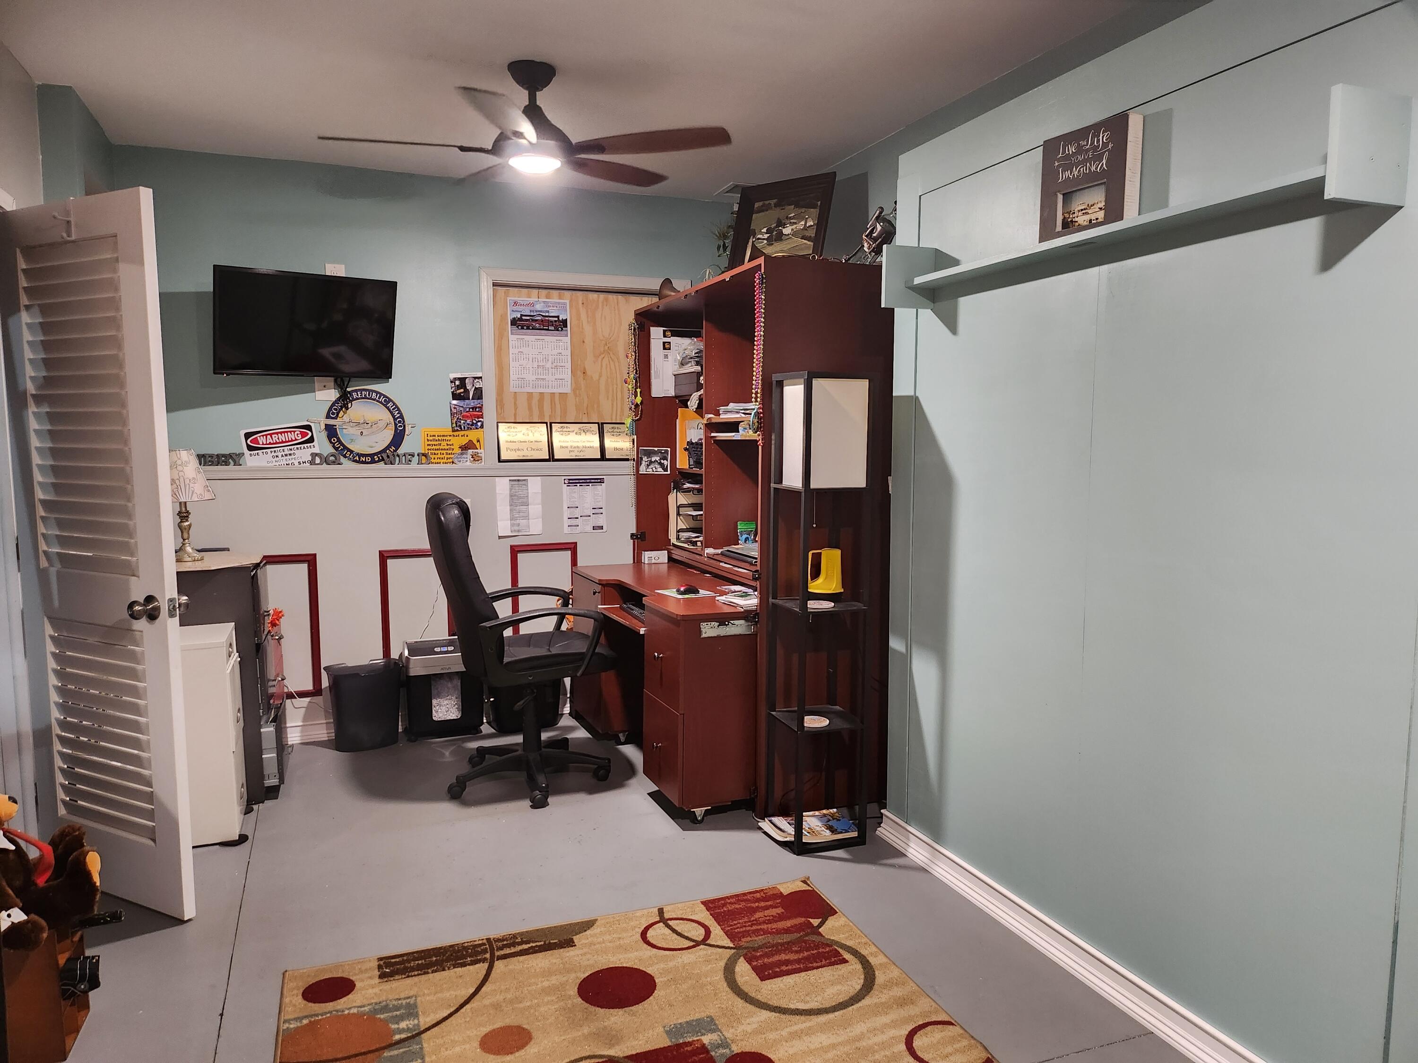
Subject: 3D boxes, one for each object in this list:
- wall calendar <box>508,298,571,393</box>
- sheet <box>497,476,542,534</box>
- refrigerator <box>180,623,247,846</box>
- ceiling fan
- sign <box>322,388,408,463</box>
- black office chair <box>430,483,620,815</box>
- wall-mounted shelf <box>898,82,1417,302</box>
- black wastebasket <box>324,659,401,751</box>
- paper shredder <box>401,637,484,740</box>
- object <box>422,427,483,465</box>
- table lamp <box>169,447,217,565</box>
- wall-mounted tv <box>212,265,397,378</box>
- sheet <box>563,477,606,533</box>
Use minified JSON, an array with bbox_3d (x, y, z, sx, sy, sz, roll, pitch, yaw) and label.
[{"bbox_3d":[-0.811,-0.894,4.737,0.288,0.440,0.010,-2,6,-21],"label":"wall calendar"},{"bbox_3d":[-0.913,-0.119,4.754,0.214,0.280,0.008,-2,6,-21],"label":"sheet"},{"bbox_3d":[-1.913,0.719,3.437,0.460,0.715,0.345,-2,6,-21],"label":"refrigerator"},{"bbox_3d":[-0.576,-1.344,3.217,1.280,0.335,1.280,-2,6,-21],"label":"ceiling fan"},{"bbox_3d":[-1.554,-0.478,4.456,0.360,0.345,0.025,-2,3,-21],"label":"sign"},{"bbox_3d":[-0.745,0.428,3.992,0.740,1.180,0.650,-3,6,-24],"label":"black office chair"},{"bbox_3d":[0.881,-0.727,2.386,0.178,0.186,1.470,-2,6,-21],"label":"wall-mounted shelf"},{"bbox_3d":[-1.557,0.787,4.438,0.325,0.370,0.235,-2,6,-21],"label":"black wastebasket"},{"bbox_3d":[-1.256,0.744,4.670,0.345,0.430,0.235,-2,6,-21],"label":"paper shredder"},{"bbox_3d":[-1.250,-0.401,4.797,0.305,0.205,0.010,-2,6,-21],"label":"object"},{"bbox_3d":[-1.980,-0.101,3.701,0.220,0.430,0.220,-2,6,-21],"label":"table lamp"},{"bbox_3d":[-1.705,-0.876,4.167,0.730,0.430,0.070,-5,22,-37],"label":"wall-mounted tv"},{"bbox_3d":[-0.631,-0.135,4.997,0.216,0.279,0.005,-2,6,-21],"label":"sheet"}]

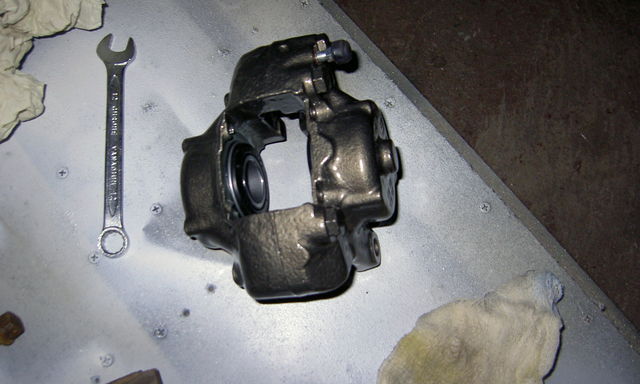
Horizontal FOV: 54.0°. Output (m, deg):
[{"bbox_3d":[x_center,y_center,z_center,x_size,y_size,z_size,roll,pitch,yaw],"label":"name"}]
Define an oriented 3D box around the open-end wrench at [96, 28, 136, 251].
[{"bbox_3d":[-0.143,-0.035,0.441,0.028,0.011,0.162,-3,77,-1],"label":"open-end wrench"}]

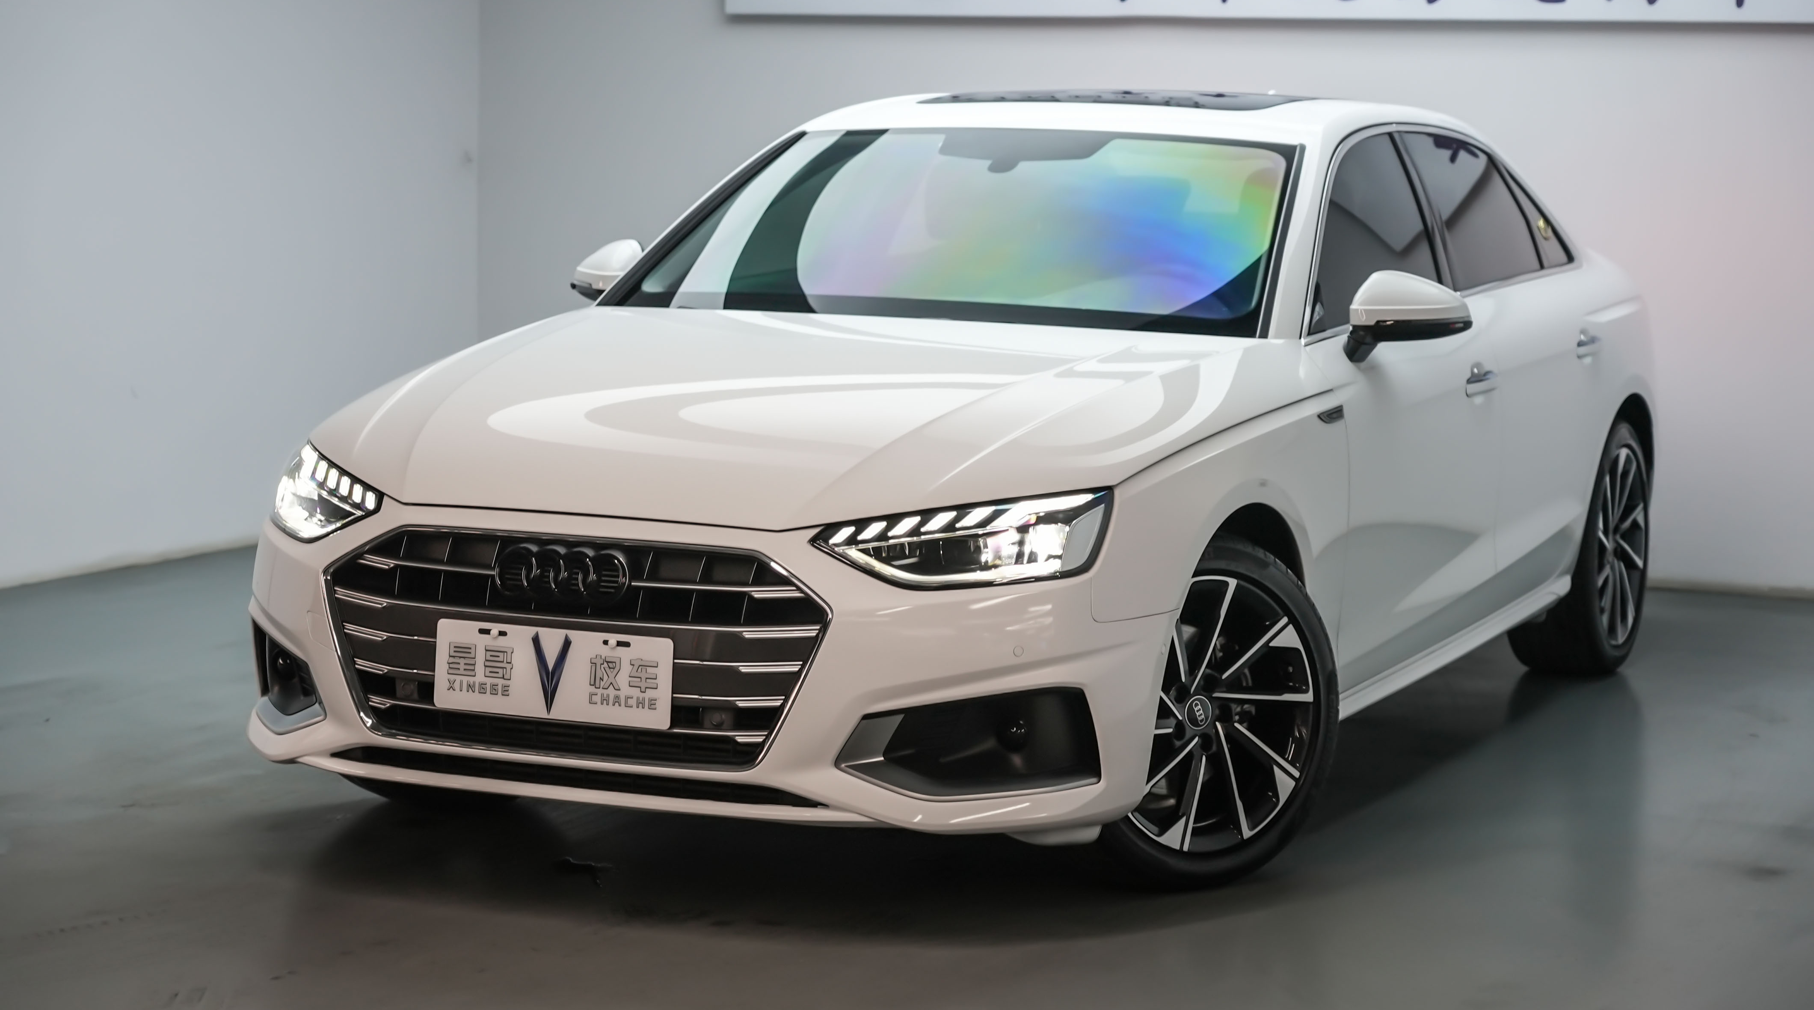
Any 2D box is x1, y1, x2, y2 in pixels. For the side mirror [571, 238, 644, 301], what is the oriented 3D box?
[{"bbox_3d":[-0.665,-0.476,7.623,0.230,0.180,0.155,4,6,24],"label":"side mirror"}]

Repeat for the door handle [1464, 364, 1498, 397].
[{"bbox_3d":[1.208,-0.257,7.404,0.050,0.050,0.215,4,6,24],"label":"door handle"}]

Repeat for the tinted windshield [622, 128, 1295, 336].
[{"bbox_3d":[0.127,-0.562,7.178,1.440,0.100,0.880,4,35,24],"label":"tinted windshield"}]

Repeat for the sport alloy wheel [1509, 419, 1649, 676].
[{"bbox_3d":[1.677,0.101,8.861,0.245,0.650,0.655,4,6,24],"label":"sport alloy wheel"}]

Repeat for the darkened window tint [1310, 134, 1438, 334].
[{"bbox_3d":[0.910,-0.565,7.144,0.050,0.425,1.026,-25,-6,25],"label":"darkened window tint"}]

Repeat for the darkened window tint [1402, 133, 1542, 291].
[{"bbox_3d":[1.270,-0.669,7.966,0.050,0.380,0.890,-26,-5,22],"label":"darkened window tint"}]

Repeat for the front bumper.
[{"bbox_3d":[-0.482,0.252,5.921,1.800,0.530,0.470,4,6,24],"label":"front bumper"}]

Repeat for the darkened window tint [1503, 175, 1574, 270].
[{"bbox_3d":[1.530,-0.693,8.565,0.030,0.255,0.388,-27,-5,21],"label":"darkened window tint"}]

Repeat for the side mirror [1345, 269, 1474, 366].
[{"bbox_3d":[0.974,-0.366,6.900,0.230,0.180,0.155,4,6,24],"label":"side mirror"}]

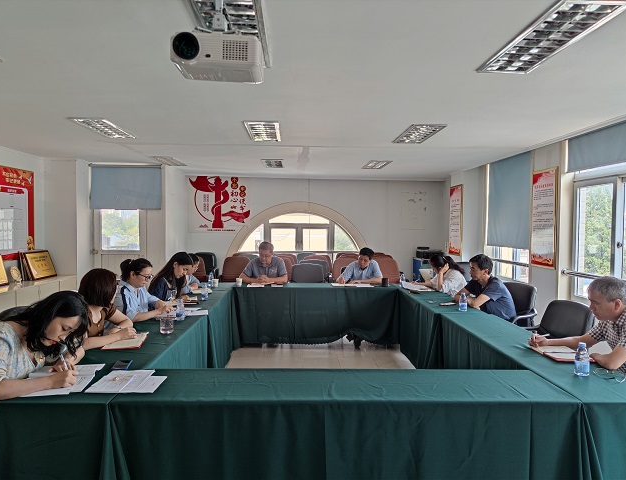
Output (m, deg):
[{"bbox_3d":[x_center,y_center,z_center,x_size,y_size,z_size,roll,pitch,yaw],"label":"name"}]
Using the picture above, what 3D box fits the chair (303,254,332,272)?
[{"bbox_3d":[0.088,0.756,7.137,0.560,0.980,0.600,1,2,-2],"label":"chair"}]

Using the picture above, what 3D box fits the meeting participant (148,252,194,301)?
[{"bbox_3d":[-1.478,0.722,4.472,0.660,1.190,0.500,1,2,10],"label":"meeting participant"}]

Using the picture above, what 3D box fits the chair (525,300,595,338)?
[{"bbox_3d":[1.717,0.941,3.208,0.600,0.940,0.580,-1,2,-40],"label":"chair"}]

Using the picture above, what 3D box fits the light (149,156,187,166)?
[{"bbox_3d":[-2.256,-1.253,6.975,0.330,0.080,0.970,1,2,-2],"label":"light"}]

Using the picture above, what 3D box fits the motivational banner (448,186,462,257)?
[{"bbox_3d":[2.692,-0.362,8.387,0.040,1.300,0.550,1,2,-2],"label":"motivational banner"}]

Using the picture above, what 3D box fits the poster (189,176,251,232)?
[{"bbox_3d":[-2.303,-0.877,10.977,1.550,1.390,0.020,1,2,-2],"label":"poster"}]

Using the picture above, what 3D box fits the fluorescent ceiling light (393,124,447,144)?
[{"bbox_3d":[1.232,-1.239,5.164,0.350,0.080,1.030,1,2,-2],"label":"fluorescent ceiling light"}]

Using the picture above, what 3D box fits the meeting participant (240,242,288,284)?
[{"bbox_3d":[-0.624,0.656,5.655,0.600,1.260,0.800,1,2,-2],"label":"meeting participant"}]

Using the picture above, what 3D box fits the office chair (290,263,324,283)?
[{"bbox_3d":[-0.069,0.828,6.029,0.580,0.960,0.600,1,2,-2],"label":"office chair"}]

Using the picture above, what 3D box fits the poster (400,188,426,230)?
[{"bbox_3d":[2.528,-0.766,11.166,0.700,1.050,0.020,1,2,-2],"label":"poster"}]

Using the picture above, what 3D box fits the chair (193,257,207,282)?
[{"bbox_3d":[-1.859,0.772,6.619,0.580,1.000,0.620,1,2,-2],"label":"chair"}]

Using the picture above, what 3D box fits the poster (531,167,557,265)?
[{"bbox_3d":[3.384,-0.310,6.498,0.035,1.430,0.650,1,2,-2],"label":"poster"}]

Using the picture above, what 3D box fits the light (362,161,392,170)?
[{"bbox_3d":[1.304,-1.537,9.031,0.417,0.080,1.200,1,2,-2],"label":"light"}]

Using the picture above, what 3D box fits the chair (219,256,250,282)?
[{"bbox_3d":[-1.173,0.758,6.638,0.570,0.980,0.600,1,2,-2],"label":"chair"}]

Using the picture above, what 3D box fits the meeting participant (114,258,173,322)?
[{"bbox_3d":[-1.373,0.757,3.482,0.700,1.230,0.500,1,2,3],"label":"meeting participant"}]

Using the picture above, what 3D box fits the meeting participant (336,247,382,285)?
[{"bbox_3d":[0.571,0.694,5.629,0.550,1.230,0.800,1,2,2],"label":"meeting participant"}]

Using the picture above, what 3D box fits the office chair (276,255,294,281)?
[{"bbox_3d":[-0.540,0.761,6.763,0.560,0.980,0.600,1,2,-2],"label":"office chair"}]

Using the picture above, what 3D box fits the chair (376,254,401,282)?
[{"bbox_3d":[1.204,0.783,7.271,0.580,1.000,0.620,1,2,-2],"label":"chair"}]

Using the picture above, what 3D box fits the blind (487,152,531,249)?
[{"bbox_3d":[2.984,-0.559,6.792,0.050,1.370,1.330,1,2,-2],"label":"blind"}]

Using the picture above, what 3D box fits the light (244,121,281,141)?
[{"bbox_3d":[-0.543,-1.260,5.077,0.350,0.080,1.030,1,2,-2],"label":"light"}]

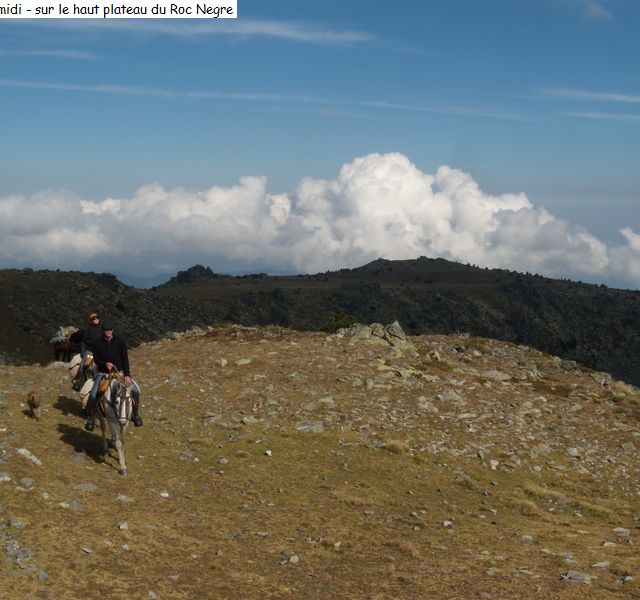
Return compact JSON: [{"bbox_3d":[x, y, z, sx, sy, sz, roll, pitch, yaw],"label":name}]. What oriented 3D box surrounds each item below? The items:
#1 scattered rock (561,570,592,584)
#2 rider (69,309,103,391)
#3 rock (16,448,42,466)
[{"bbox_3d":[2.096,2.268,6.800,0.230,0.070,0.170,0,3,0],"label":"scattered rock"},{"bbox_3d":[-4.469,0.993,16.200,0.800,1.500,0.680,-1,3,-20],"label":"rider"},{"bbox_3d":[-4.225,2.283,12.100,0.360,0.150,0.320,-1,3,-25],"label":"rock"}]

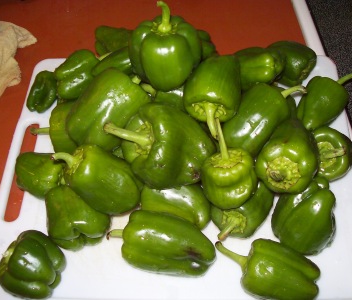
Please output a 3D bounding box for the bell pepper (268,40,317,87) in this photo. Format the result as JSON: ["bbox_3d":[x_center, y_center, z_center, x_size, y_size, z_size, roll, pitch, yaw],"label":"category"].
[{"bbox_3d":[0.172,-0.126,0.615,0.072,0.058,0.058,43,70,13],"label":"bell pepper"}]

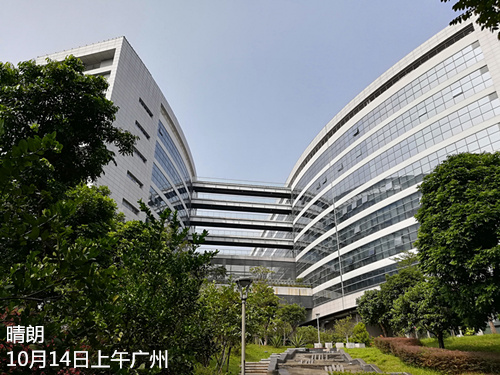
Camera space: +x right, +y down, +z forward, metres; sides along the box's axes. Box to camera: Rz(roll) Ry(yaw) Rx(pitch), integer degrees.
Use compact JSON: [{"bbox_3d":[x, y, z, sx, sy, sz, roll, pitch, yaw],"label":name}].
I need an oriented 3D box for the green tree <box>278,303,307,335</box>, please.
[{"bbox_3d":[4.032,13.027,36.482,2.915,3.589,2.827,0,-26,0],"label":"green tree"}]

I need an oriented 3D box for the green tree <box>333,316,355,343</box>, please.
[{"bbox_3d":[8.296,12.669,33.318,1.952,2.331,1.893,0,-26,0],"label":"green tree"}]

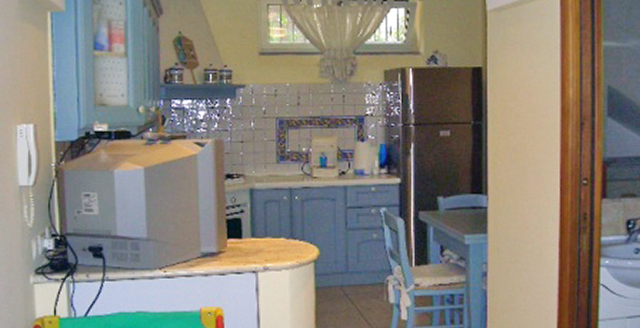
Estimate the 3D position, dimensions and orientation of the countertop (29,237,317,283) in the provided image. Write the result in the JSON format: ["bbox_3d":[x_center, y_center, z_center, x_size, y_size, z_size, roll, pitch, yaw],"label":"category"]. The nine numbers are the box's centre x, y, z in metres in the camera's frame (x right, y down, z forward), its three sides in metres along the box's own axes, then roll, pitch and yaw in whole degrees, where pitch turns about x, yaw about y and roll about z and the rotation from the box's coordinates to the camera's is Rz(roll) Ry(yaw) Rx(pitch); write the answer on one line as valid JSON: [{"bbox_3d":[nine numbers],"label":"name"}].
[{"bbox_3d":[-0.559,0.394,3.008,1.120,0.040,0.600,-2,5,-10],"label":"countertop"}]

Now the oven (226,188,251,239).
[{"bbox_3d":[-0.936,0.506,5.680,0.550,0.600,0.600,2,6,35],"label":"oven"}]

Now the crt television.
[{"bbox_3d":[-0.741,0.145,2.987,0.570,0.475,0.460,0,5,14],"label":"crt television"}]

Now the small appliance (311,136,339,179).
[{"bbox_3d":[0.025,-0.062,6.221,0.240,0.345,0.250,-2,5,-10],"label":"small appliance"}]

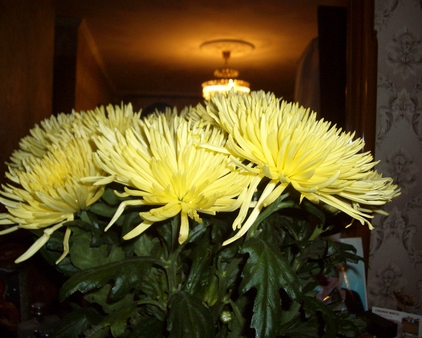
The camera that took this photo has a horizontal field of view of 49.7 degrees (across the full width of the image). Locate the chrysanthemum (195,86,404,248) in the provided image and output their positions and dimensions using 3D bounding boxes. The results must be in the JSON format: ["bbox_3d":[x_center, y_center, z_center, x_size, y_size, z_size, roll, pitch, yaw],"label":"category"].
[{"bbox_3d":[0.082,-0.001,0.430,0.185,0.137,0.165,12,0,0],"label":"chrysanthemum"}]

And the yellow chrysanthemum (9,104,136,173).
[{"bbox_3d":[-0.165,-0.030,0.550,0.160,0.105,0.145,0,0,0],"label":"yellow chrysanthemum"}]

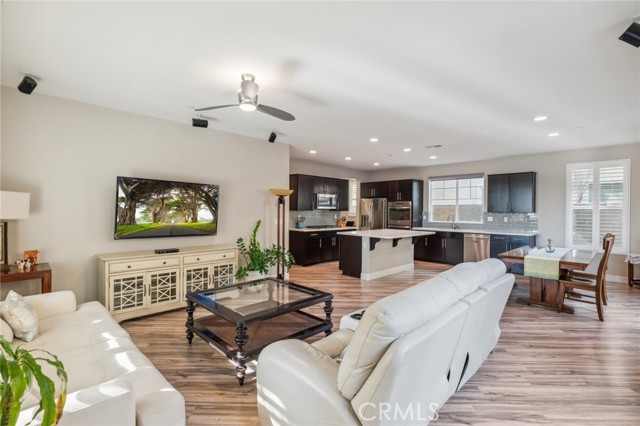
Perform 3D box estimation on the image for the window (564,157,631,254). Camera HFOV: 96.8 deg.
[{"bbox_3d":[5.673,-0.118,5.846,0.100,1.860,0.950,0,1,-44],"label":"window"}]

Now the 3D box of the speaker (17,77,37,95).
[{"bbox_3d":[-2.974,-1.299,2.896,0.090,0.140,0.090,39,4,4],"label":"speaker"}]

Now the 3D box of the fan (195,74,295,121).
[{"bbox_3d":[-0.635,-1.219,2.980,1.020,0.355,1.130,0,1,-44],"label":"fan"}]

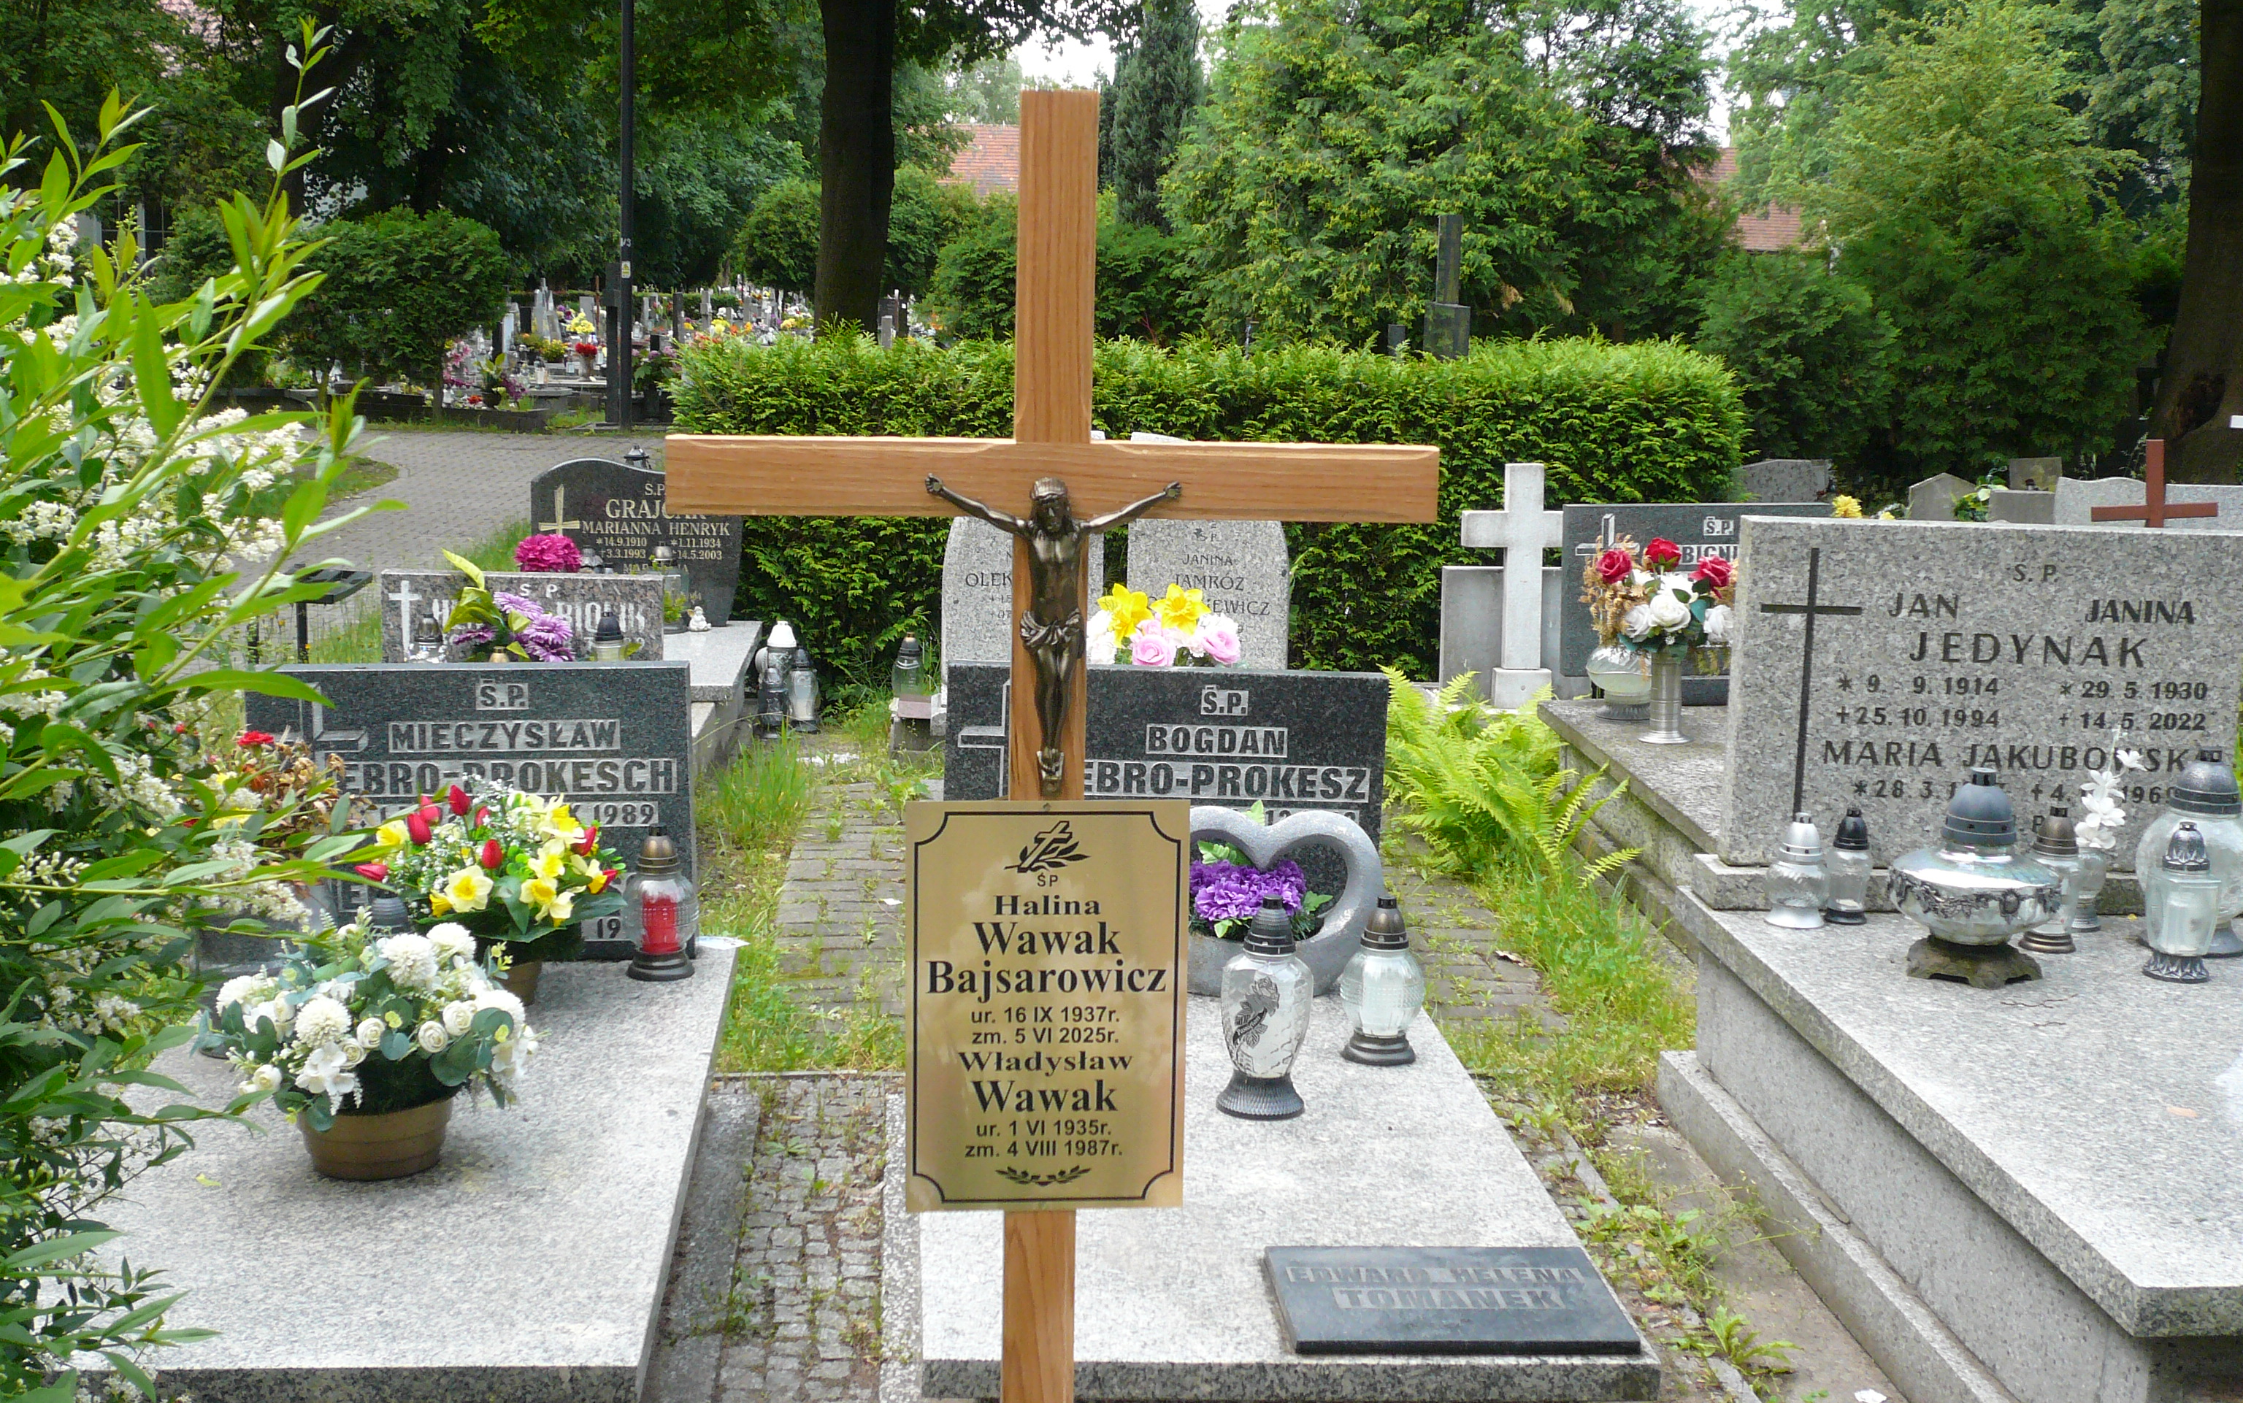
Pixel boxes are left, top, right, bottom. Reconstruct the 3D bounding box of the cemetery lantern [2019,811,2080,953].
[{"bbox_3d":[1.605,0.306,4.699,0.105,0.240,0.105,1,10,-5],"label":"cemetery lantern"}]

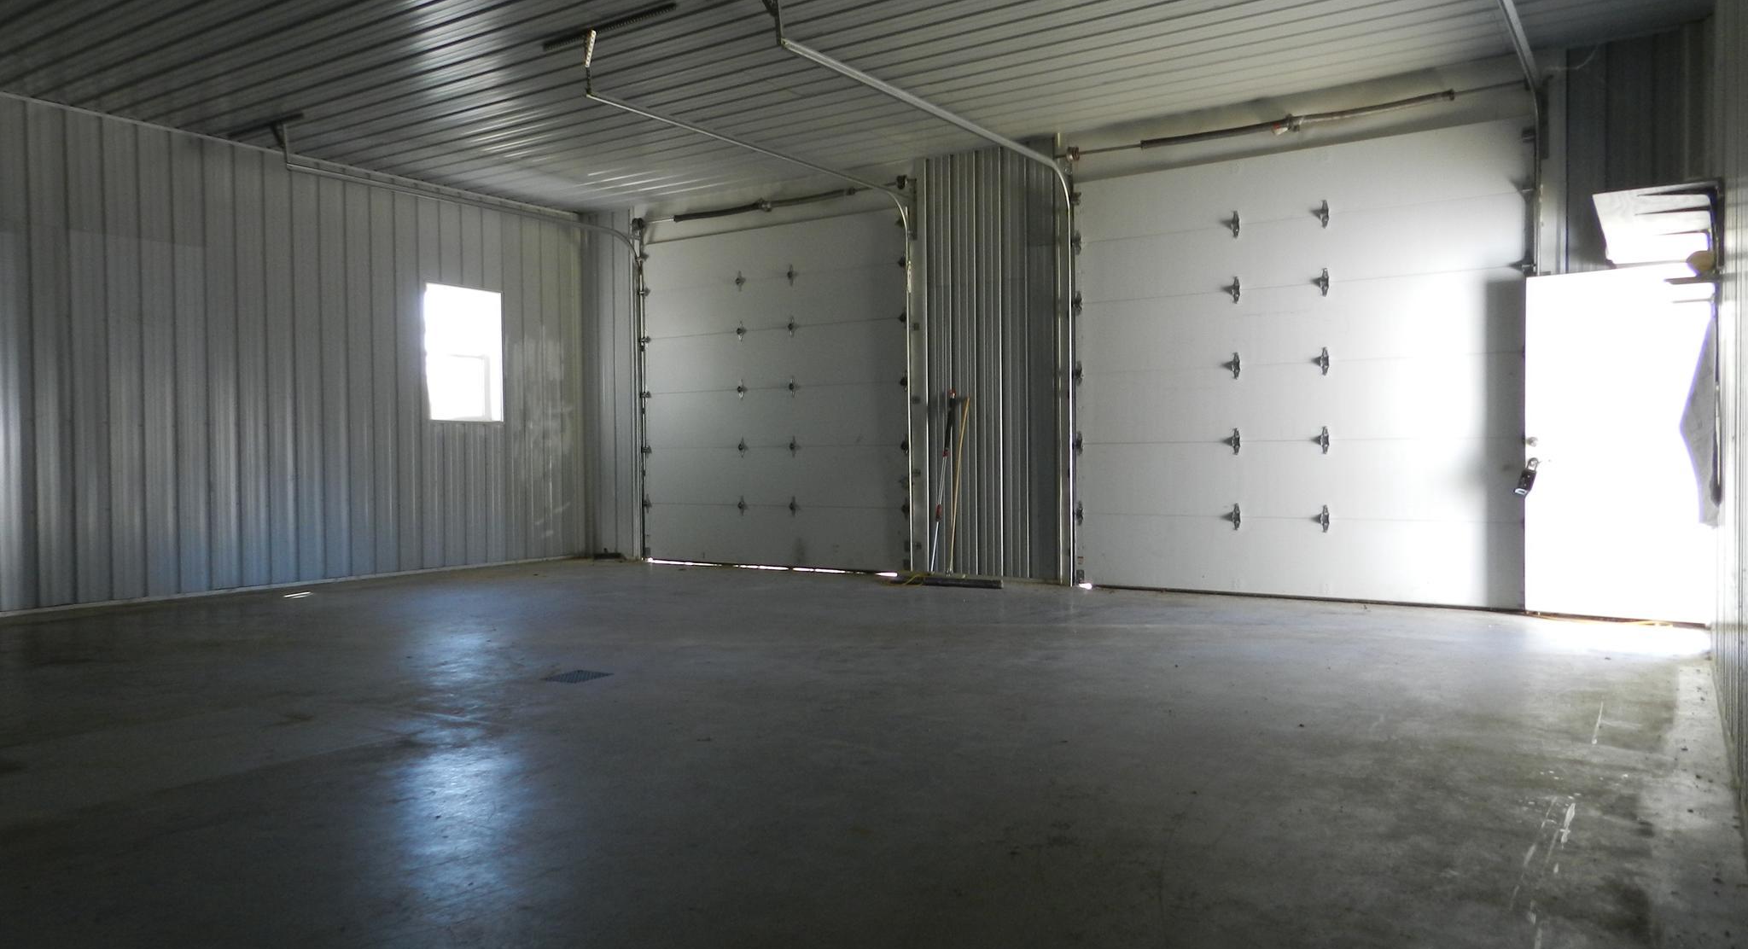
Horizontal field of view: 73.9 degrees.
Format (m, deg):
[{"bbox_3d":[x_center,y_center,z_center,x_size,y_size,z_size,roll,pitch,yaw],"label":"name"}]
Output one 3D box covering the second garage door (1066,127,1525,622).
[{"bbox_3d":[2.805,-0.685,8.036,3.040,3.050,0.090,0,1,33],"label":"second garage door"}]

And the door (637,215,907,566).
[{"bbox_3d":[-0.965,-0.694,10.482,3.040,3.050,0.090,0,1,33],"label":"door"}]

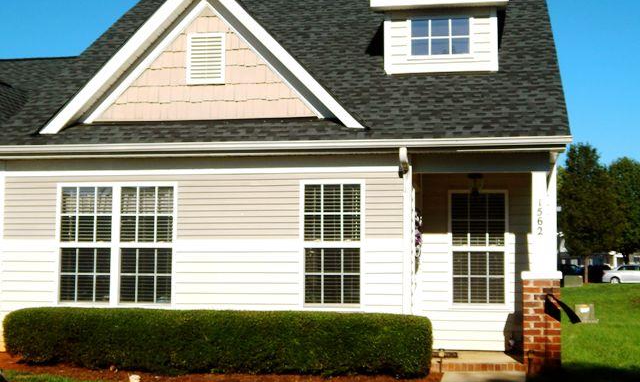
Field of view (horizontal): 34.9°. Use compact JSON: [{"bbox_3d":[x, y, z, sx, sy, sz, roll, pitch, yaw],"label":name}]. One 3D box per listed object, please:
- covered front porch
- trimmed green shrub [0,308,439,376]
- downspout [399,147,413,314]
[{"bbox_3d":[2.008,0.841,12.411,1.770,2.510,1.620,-1,-5,11],"label":"covered front porch"},{"bbox_3d":[-1.208,1.704,11.753,4.952,0.660,0.870,-1,-5,11],"label":"trimmed green shrub"},{"bbox_3d":[1.001,0.736,11.783,0.106,2.467,0.410,-1,-5,11],"label":"downspout"}]

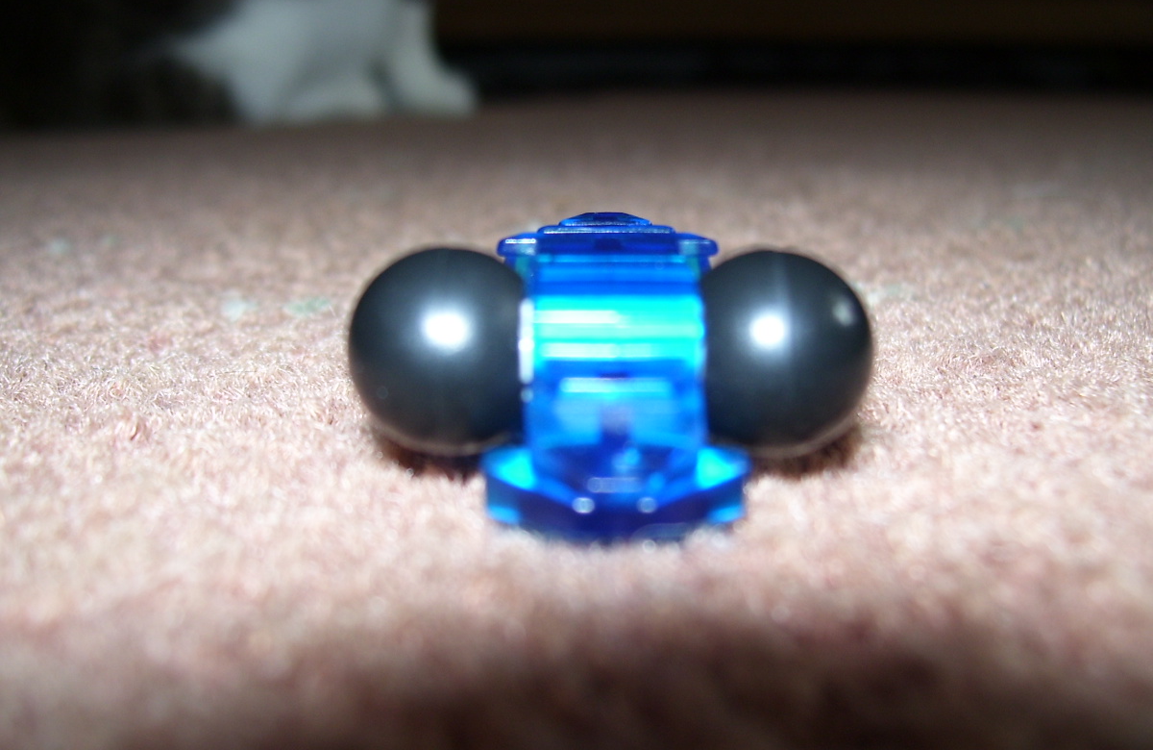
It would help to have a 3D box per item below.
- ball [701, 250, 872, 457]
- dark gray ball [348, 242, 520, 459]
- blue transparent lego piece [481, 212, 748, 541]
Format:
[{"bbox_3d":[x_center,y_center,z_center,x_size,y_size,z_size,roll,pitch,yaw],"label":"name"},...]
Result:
[{"bbox_3d":[0.015,-0.002,0.094,0.017,0.017,0.017,0,14,0],"label":"ball"},{"bbox_3d":[-0.010,-0.002,0.094,0.017,0.017,0.017,0,14,0],"label":"dark gray ball"},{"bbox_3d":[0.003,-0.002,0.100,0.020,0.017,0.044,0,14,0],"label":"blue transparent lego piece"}]

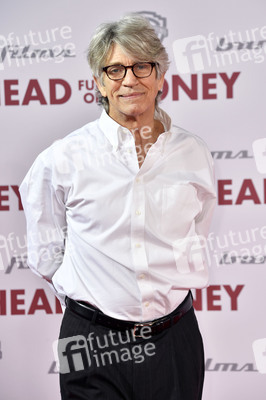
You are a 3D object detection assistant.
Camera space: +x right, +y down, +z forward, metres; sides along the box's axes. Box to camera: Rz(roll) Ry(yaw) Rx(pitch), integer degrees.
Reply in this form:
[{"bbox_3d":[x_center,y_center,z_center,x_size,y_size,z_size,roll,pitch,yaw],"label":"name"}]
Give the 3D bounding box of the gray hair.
[{"bbox_3d":[-0.012,-0.353,3.880,0.210,0.250,0.235,-5,-3,4],"label":"gray hair"}]

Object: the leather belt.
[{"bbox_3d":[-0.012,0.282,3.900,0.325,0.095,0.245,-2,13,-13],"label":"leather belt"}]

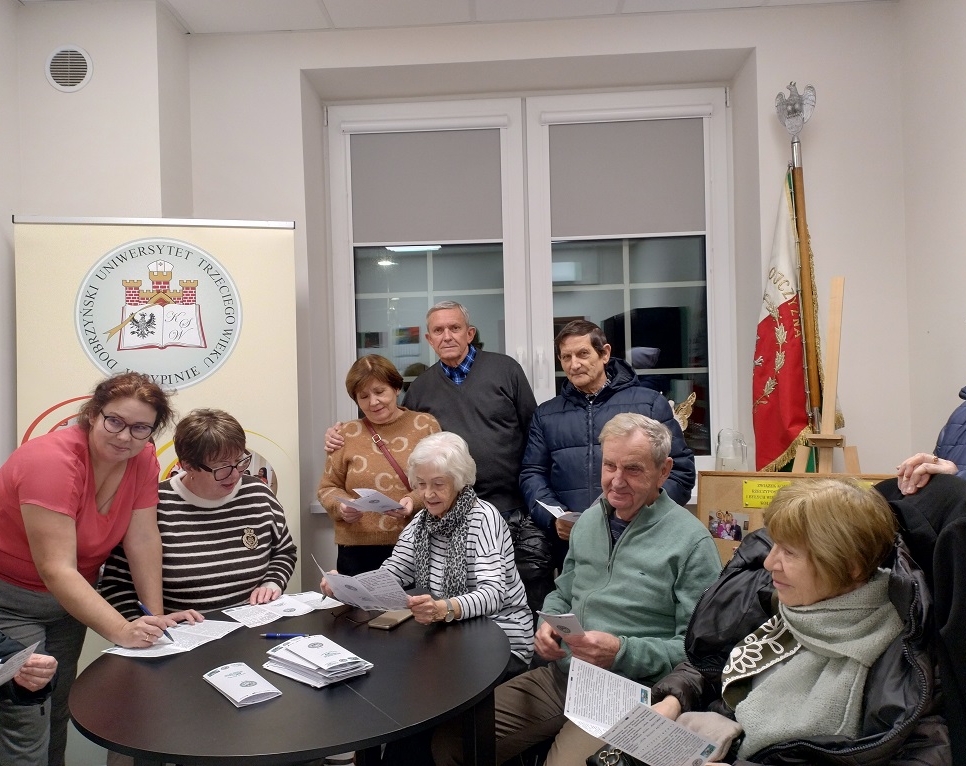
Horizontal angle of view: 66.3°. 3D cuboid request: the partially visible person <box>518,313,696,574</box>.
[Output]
[{"bbox_3d":[0.447,0.592,2.570,0.580,1.640,0.420,-1,1,20],"label":"partially visible person"}]

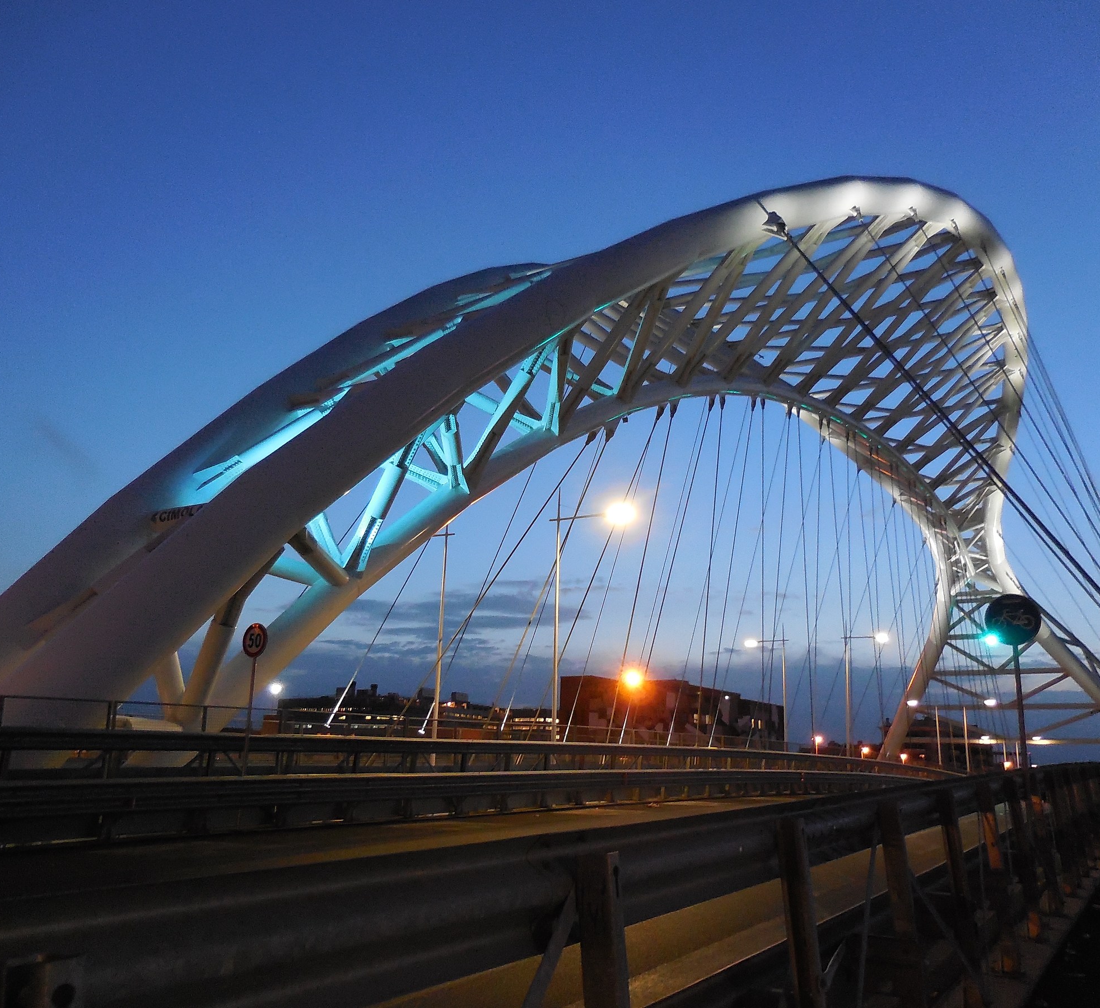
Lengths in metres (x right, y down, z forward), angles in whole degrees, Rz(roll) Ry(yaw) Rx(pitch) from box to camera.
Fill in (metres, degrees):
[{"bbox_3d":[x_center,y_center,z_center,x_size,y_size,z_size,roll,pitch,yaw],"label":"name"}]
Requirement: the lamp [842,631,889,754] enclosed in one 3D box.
[{"bbox_3d":[15.148,9.486,46.162,2.300,7.900,0.400,-7,-15,33],"label":"lamp"}]

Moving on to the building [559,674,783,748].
[{"bbox_3d":[25.499,39.388,166.394,17.000,15.000,98.000,-3,-13,20],"label":"building"}]

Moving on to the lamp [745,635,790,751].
[{"bbox_3d":[11.313,10.225,50.127,2.350,7.900,0.400,-7,-15,33],"label":"lamp"}]

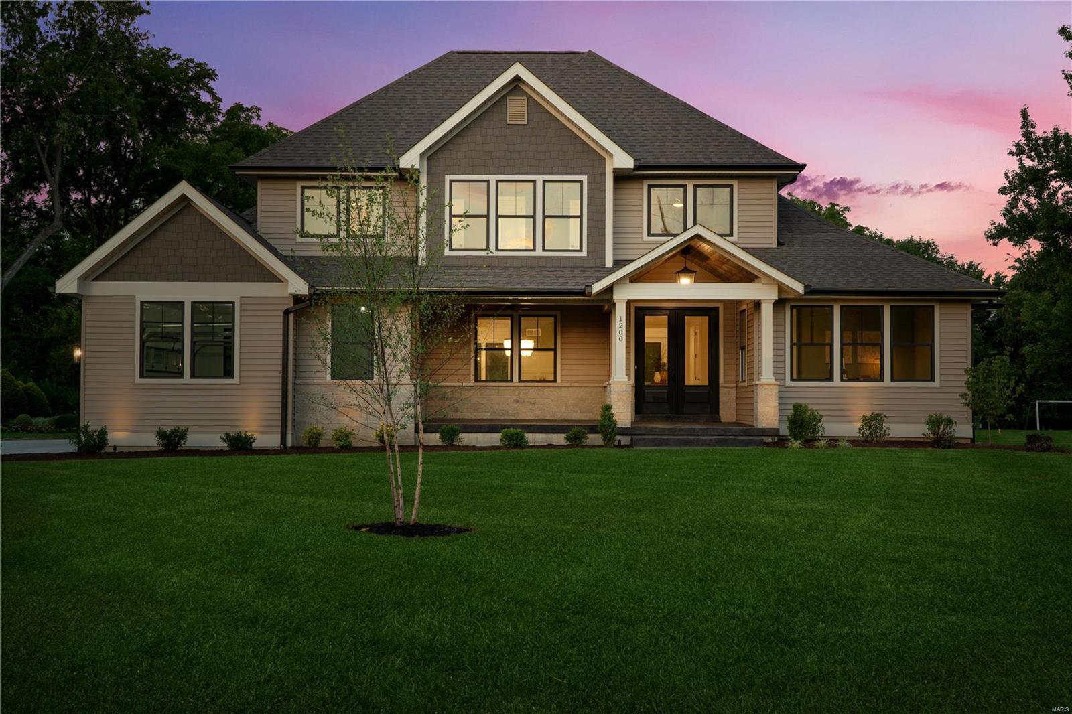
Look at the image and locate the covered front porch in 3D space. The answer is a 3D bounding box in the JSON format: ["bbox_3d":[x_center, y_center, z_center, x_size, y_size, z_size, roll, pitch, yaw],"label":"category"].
[{"bbox_3d":[3.290,-0.569,25.531,4.287,4.100,3.100,0,-1,1],"label":"covered front porch"}]

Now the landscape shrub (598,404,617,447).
[{"bbox_3d":[1.461,1.382,24.150,0.391,0.879,0.400,0,-2,0],"label":"landscape shrub"}]

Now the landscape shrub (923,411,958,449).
[{"bbox_3d":[8.137,1.482,23.950,0.691,0.741,0.650,0,-1,1],"label":"landscape shrub"}]

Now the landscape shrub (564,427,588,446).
[{"bbox_3d":[0.837,1.648,24.800,0.506,0.401,0.480,0,-1,1],"label":"landscape shrub"}]

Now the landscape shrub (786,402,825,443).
[{"bbox_3d":[5.481,1.327,24.200,0.766,0.817,0.680,0,-1,1],"label":"landscape shrub"}]

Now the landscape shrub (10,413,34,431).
[{"bbox_3d":[-15.738,1.982,36.500,0.693,0.500,0.700,0,-1,1],"label":"landscape shrub"}]

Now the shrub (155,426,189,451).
[{"bbox_3d":[-7.359,1.648,24.050,0.680,0.510,0.620,0,-2,0],"label":"shrub"}]

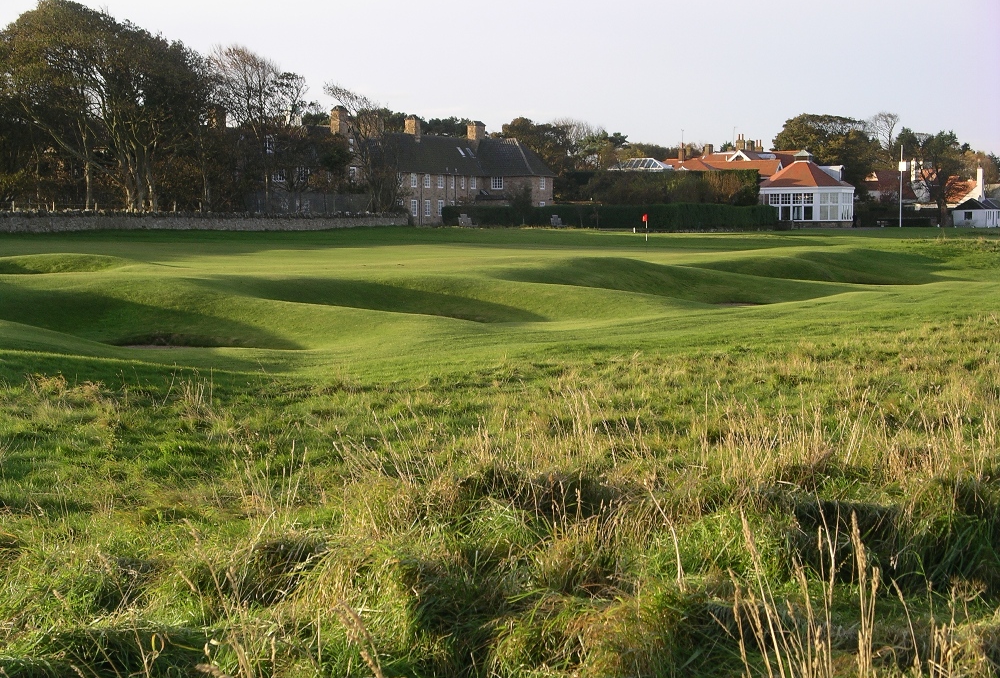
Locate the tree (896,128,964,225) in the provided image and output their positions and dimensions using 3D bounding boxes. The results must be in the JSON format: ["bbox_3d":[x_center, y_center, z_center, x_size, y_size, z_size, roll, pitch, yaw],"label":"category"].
[{"bbox_3d":[48.965,-18.455,275.415,7.420,10.920,7.420,0,3,0],"label":"tree"}]

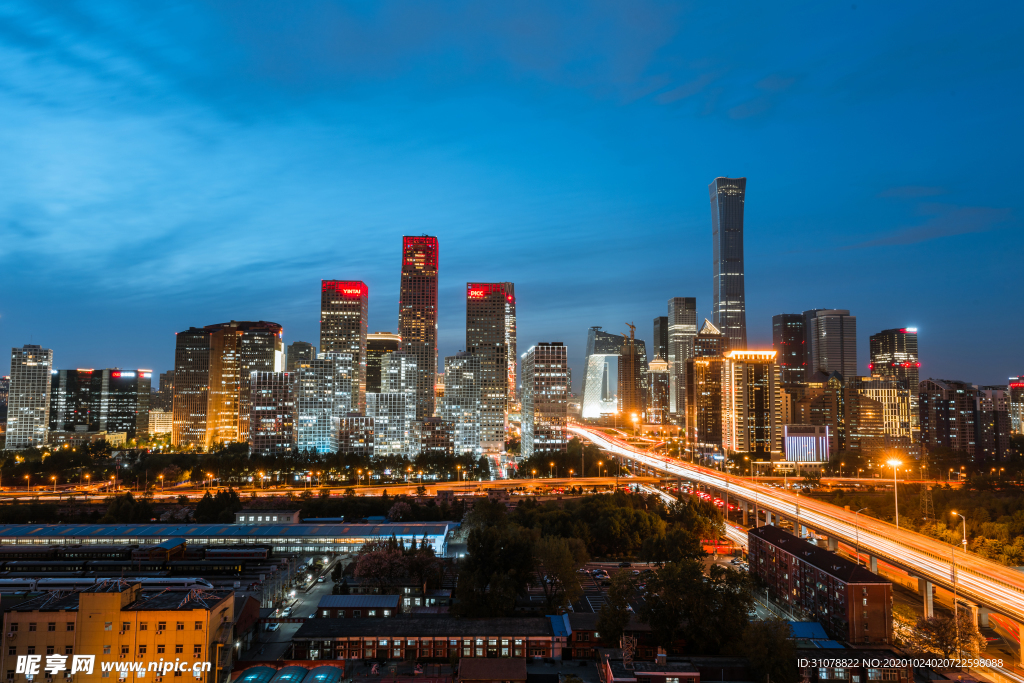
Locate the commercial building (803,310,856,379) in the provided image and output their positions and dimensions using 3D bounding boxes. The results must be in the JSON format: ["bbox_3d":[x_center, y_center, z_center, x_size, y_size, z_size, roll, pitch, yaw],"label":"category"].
[{"bbox_3d":[529.010,55.290,1132.870,58.000,203.000,46.000,0,-5,-3],"label":"commercial building"}]

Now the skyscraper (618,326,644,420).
[{"bbox_3d":[208.470,77.380,1208.900,36.000,170.000,38.000,0,-5,-3],"label":"skyscraper"}]

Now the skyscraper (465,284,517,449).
[{"bbox_3d":[-28.170,29.880,771.890,43.000,186.000,43.000,0,-4,-2],"label":"skyscraper"}]

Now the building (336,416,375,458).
[{"bbox_3d":[-124.680,79.770,535.170,27.300,42.920,27.300,2,-5,-25],"label":"building"}]

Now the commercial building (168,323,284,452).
[{"bbox_3d":[-320.150,49.190,775.850,104.000,147.000,56.000,0,-5,-3],"label":"commercial building"}]

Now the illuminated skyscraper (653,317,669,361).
[{"bbox_3d":[334.670,64.690,1474.370,46.000,224.000,49.000,0,-4,-2],"label":"illuminated skyscraper"}]

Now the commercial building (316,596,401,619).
[{"bbox_3d":[-39.750,70.150,179.650,19.940,5.000,9.000,0,-5,-1],"label":"commercial building"}]

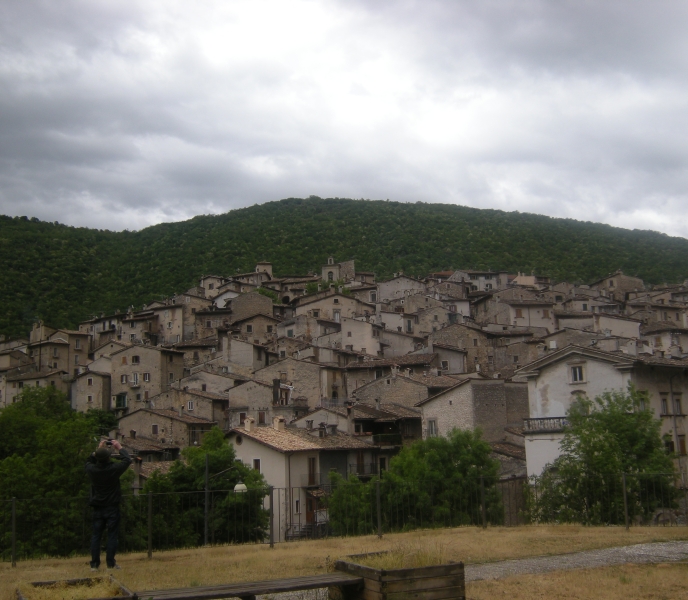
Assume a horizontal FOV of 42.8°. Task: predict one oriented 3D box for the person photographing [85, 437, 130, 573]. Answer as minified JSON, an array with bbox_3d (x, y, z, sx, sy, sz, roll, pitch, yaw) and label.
[{"bbox_3d":[-3.403,2.939,12.714,0.640,1.850,0.520,-2,-8,3],"label":"person photographing"}]

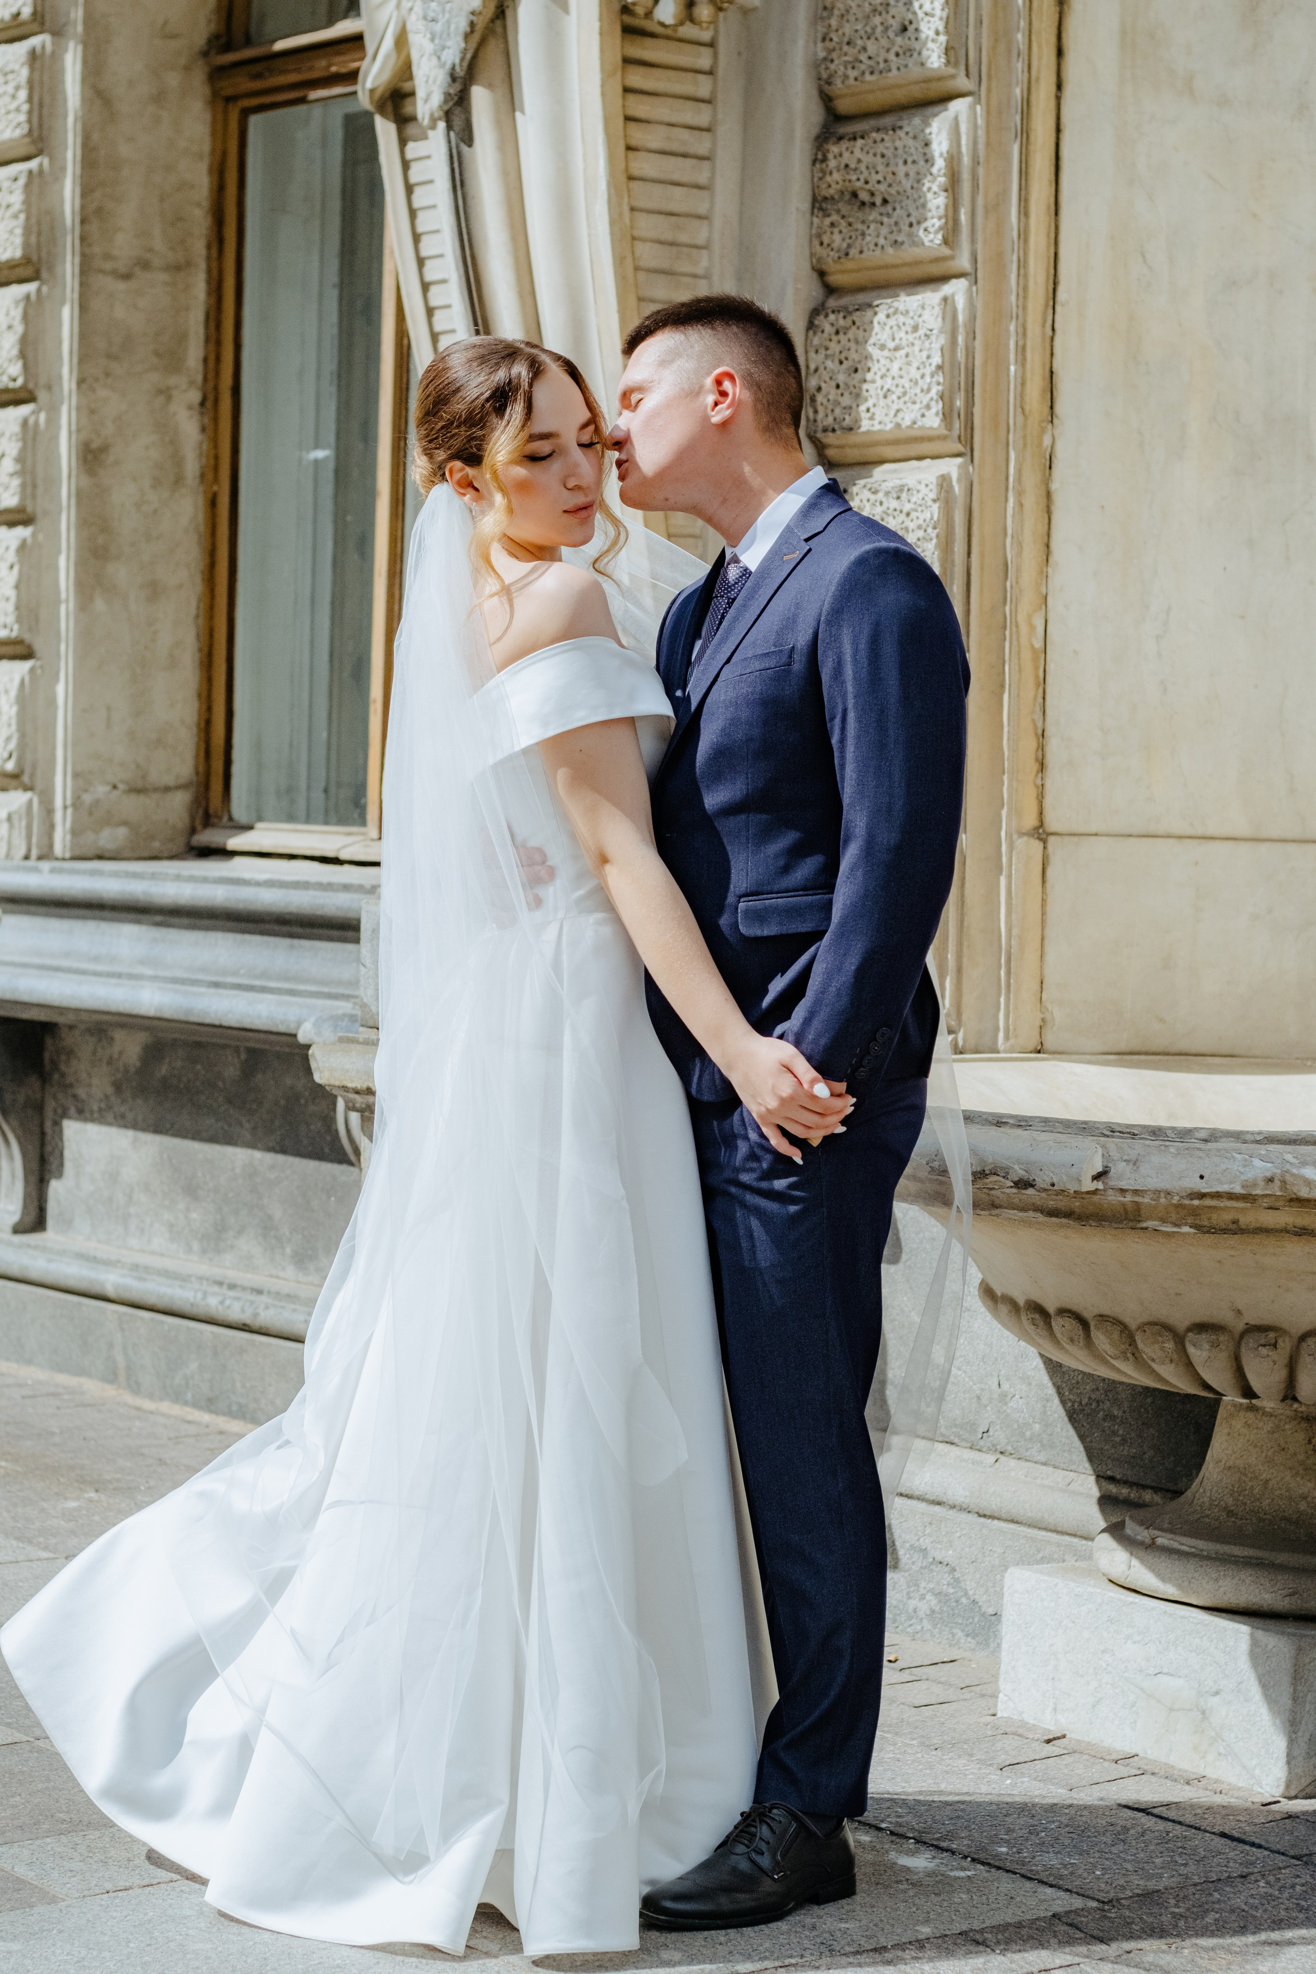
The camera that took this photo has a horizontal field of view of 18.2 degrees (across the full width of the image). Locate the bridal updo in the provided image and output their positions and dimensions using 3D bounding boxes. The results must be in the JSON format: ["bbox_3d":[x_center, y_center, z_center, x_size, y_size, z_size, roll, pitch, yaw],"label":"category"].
[{"bbox_3d":[-0.153,-0.574,4.470,0.200,0.265,0.240,-1,4,-37],"label":"bridal updo"}]

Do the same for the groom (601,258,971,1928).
[{"bbox_3d":[0.126,0.136,4.550,0.420,1.780,0.520,0,3,-32],"label":"groom"}]

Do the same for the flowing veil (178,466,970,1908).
[{"bbox_3d":[-0.070,0.217,4.530,0.920,1.480,0.620,0,3,-30],"label":"flowing veil"}]

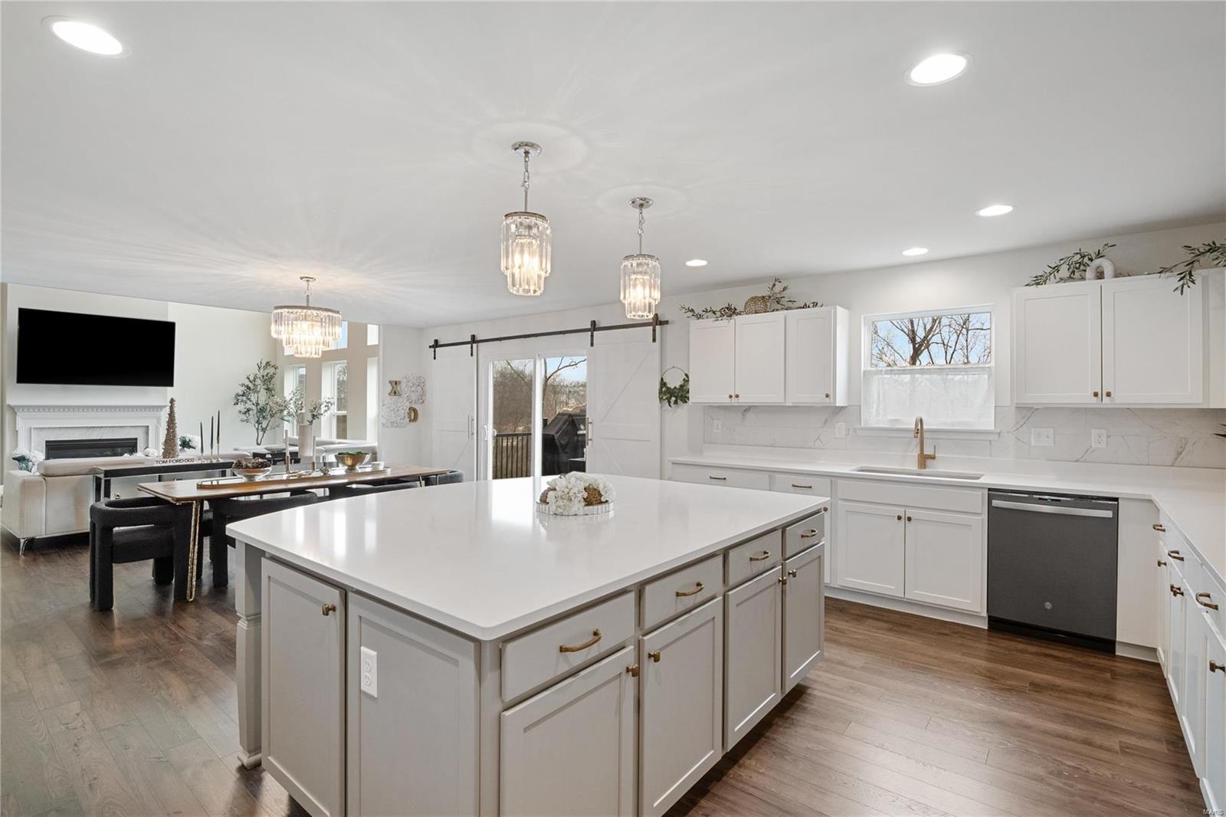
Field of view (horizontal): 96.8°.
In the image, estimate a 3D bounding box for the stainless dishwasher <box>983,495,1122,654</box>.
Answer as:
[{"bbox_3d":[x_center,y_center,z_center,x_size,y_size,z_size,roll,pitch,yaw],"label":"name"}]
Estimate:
[{"bbox_3d":[2.752,0.940,3.448,0.600,0.870,0.610,0,0,37],"label":"stainless dishwasher"}]

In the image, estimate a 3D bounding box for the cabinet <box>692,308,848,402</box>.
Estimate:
[{"bbox_3d":[1.315,-0.412,4.727,1.275,0.760,0.330,0,0,37],"label":"cabinet"}]

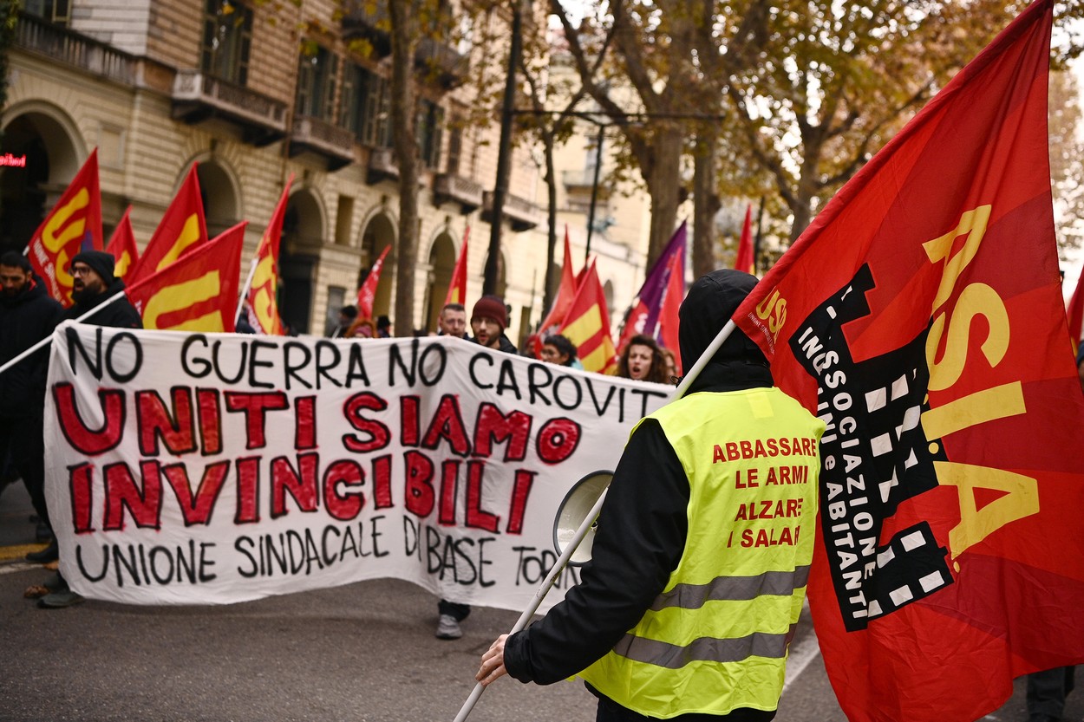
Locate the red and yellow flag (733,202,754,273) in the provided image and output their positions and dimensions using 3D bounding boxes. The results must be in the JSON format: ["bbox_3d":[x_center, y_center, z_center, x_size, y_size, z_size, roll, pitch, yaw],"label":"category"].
[{"bbox_3d":[1.768,-0.955,12.300,0.320,0.900,0.300,5,1,8],"label":"red and yellow flag"}]

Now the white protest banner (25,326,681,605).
[{"bbox_3d":[-0.822,0.548,7.000,3.300,1.380,0.400,3,1,-5],"label":"white protest banner"}]

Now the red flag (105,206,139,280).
[{"bbox_3d":[-2.922,-0.727,9.600,0.330,0.720,0.300,5,1,-17],"label":"red flag"}]

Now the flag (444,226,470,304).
[{"bbox_3d":[-0.582,-0.515,9.300,0.240,0.800,0.320,5,1,-4],"label":"flag"}]

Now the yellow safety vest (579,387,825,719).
[{"bbox_3d":[0.349,0.412,3.020,0.470,0.670,0.300,5,1,-33],"label":"yellow safety vest"}]

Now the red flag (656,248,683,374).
[{"bbox_3d":[0.828,-0.301,8.900,0.260,0.860,0.160,5,1,11],"label":"red flag"}]

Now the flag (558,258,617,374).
[{"bbox_3d":[0.271,-0.195,8.400,0.400,0.850,0.300,5,1,2],"label":"flag"}]

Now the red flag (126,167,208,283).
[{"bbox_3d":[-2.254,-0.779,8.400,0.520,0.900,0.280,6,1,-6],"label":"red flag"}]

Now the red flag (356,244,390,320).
[{"bbox_3d":[-1.469,-0.620,12.000,0.320,0.780,0.300,5,1,-7],"label":"red flag"}]

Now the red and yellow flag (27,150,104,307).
[{"bbox_3d":[-2.925,-0.777,8.500,0.480,1.030,0.330,4,1,-19],"label":"red and yellow flag"}]

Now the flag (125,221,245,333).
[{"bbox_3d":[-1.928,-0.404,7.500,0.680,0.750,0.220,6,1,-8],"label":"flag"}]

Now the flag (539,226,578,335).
[{"bbox_3d":[0.093,-0.462,9.000,0.320,0.840,0.300,5,1,0],"label":"flag"}]

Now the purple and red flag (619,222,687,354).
[{"bbox_3d":[0.735,-0.449,9.200,0.500,0.950,0.300,6,1,6],"label":"purple and red flag"}]

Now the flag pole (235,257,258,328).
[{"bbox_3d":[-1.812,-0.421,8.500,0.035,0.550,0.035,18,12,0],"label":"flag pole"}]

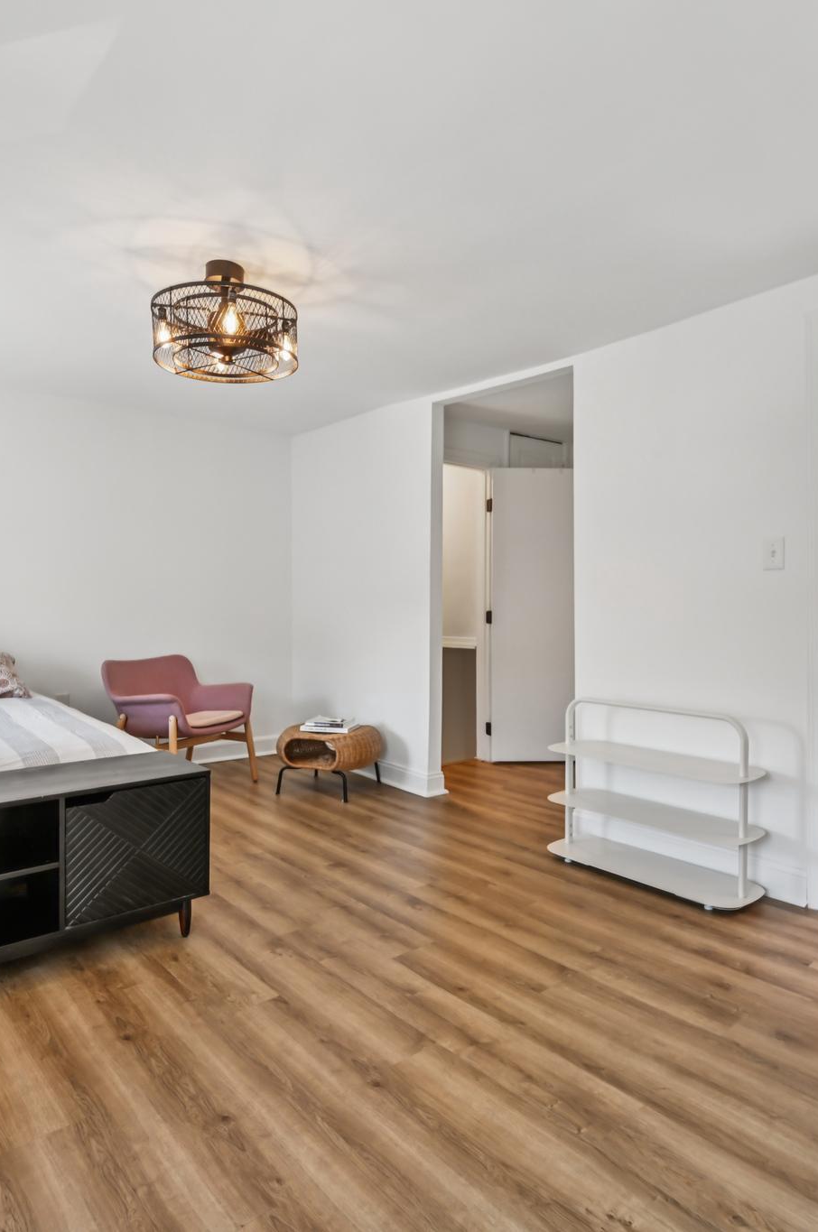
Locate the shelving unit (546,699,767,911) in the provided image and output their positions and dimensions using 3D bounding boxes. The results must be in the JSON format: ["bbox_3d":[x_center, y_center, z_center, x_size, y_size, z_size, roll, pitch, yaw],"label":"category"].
[{"bbox_3d":[0.937,0.693,2.838,0.320,0.680,0.870,0,0,-41],"label":"shelving unit"}]

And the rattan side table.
[{"bbox_3d":[-0.468,0.859,4.317,0.470,0.360,0.500,0,0,22],"label":"rattan side table"}]

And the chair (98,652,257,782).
[{"bbox_3d":[-1.303,0.650,4.265,0.660,0.770,0.730,0,0,21],"label":"chair"}]

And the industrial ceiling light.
[{"bbox_3d":[-0.663,-1.093,2.600,0.520,0.325,0.520,0,0,0],"label":"industrial ceiling light"}]

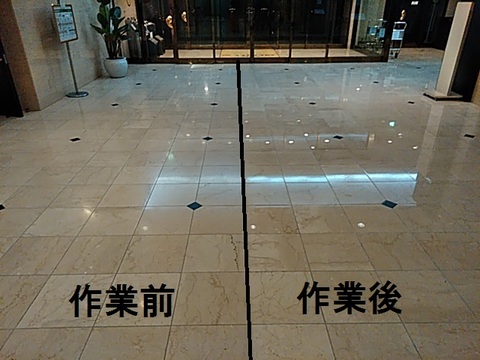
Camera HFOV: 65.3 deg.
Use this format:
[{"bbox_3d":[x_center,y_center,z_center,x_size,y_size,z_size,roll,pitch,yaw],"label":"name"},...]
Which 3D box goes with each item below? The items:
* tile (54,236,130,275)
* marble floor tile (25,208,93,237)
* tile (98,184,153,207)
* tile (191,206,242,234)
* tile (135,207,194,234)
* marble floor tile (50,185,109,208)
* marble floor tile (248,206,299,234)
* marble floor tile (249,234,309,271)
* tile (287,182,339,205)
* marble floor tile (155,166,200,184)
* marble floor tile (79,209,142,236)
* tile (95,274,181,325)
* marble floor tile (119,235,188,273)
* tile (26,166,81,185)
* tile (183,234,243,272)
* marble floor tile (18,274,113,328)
[{"bbox_3d":[-0.963,0.497,2.498,0.398,0.020,0.412,-1,26,-1],"label":"tile"},{"bbox_3d":[-1.367,0.321,2.872,0.400,0.020,0.412,-1,26,-1],"label":"marble floor tile"},{"bbox_3d":[-0.974,0.137,3.253,0.398,0.020,0.412,-1,26,-1],"label":"tile"},{"bbox_3d":[-0.169,0.311,2.890,0.400,0.020,0.416,-1,26,-1],"label":"tile"},{"bbox_3d":[-0.569,0.314,2.879,0.398,0.020,0.412,-1,26,-1],"label":"tile"},{"bbox_3d":[-1.373,0.141,3.247,0.400,0.020,0.412,-1,26,-1],"label":"marble floor tile"},{"bbox_3d":[0.232,0.303,2.864,0.397,0.016,0.413,-1,26,-1],"label":"marble floor tile"},{"bbox_3d":[0.236,0.487,2.510,0.398,0.020,0.412,-1,26,-1],"label":"marble floor tile"},{"bbox_3d":[0.629,0.122,3.276,0.400,0.020,0.416,-1,26,-1],"label":"tile"},{"bbox_3d":[-0.579,-0.047,3.630,0.400,0.020,0.412,-1,26,-1],"label":"marble floor tile"},{"bbox_3d":[-0.972,0.319,2.882,0.400,0.020,0.416,-1,26,-1],"label":"marble floor tile"},{"bbox_3d":[-0.550,0.669,2.111,0.397,0.016,0.413,-1,26,-1],"label":"tile"},{"bbox_3d":[-0.565,0.496,2.509,0.400,0.020,0.416,-1,26,-1],"label":"marble floor tile"},{"bbox_3d":[-1.788,-0.036,3.628,0.400,0.020,0.416,-1,26,-1],"label":"tile"},{"bbox_3d":[-0.159,0.486,2.487,0.397,0.016,0.413,-1,26,-1],"label":"tile"},{"bbox_3d":[-0.947,0.673,2.107,0.397,0.016,0.413,-1,26,-1],"label":"marble floor tile"}]

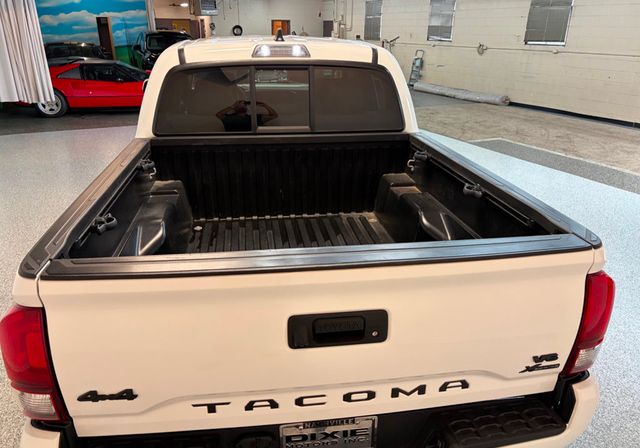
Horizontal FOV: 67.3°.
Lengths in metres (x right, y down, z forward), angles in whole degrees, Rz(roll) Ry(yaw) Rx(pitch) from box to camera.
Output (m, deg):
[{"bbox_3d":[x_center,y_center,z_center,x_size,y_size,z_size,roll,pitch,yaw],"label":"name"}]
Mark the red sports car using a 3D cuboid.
[{"bbox_3d":[-5.006,-3.276,11.463,4.250,1.130,1.730,-6,23,-16],"label":"red sports car"}]

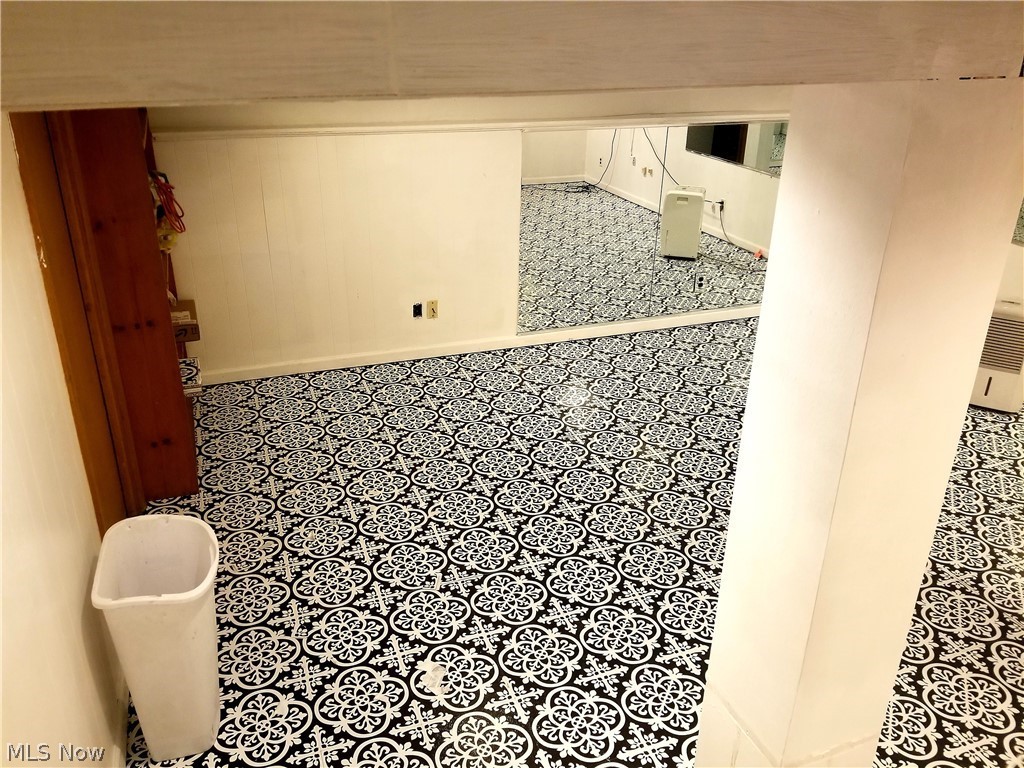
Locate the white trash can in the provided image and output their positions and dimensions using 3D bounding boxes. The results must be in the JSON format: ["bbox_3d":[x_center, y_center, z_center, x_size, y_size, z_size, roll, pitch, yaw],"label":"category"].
[{"bbox_3d":[-0.977,0.741,2.219,0.294,0.608,0.370,-6,26,-16],"label":"white trash can"}]

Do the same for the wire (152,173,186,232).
[{"bbox_3d":[-1.645,-0.870,3.680,0.130,0.290,0.120,-8,26,-19],"label":"wire"}]

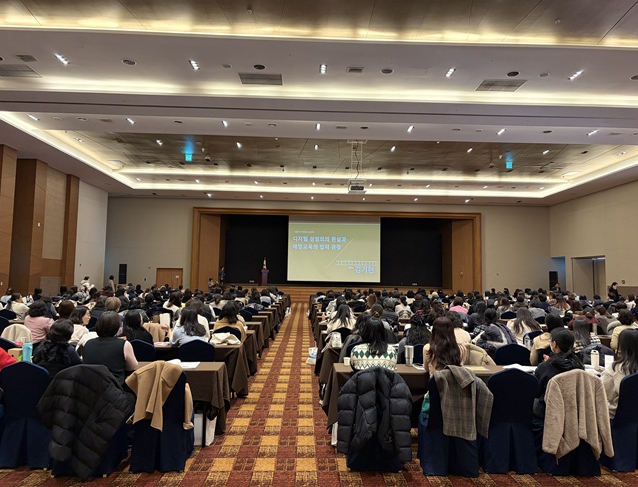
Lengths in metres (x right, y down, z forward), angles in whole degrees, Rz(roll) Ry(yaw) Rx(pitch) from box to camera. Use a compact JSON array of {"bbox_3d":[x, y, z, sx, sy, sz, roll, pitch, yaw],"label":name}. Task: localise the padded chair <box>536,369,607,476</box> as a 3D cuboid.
[{"bbox_3d":[2.192,1.543,4.400,0.450,0.900,0.560,1,-4,-1],"label":"padded chair"}]

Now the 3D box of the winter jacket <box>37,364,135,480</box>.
[{"bbox_3d":[-1.839,1.409,3.860,0.720,0.860,0.360,1,-4,-1],"label":"winter jacket"}]

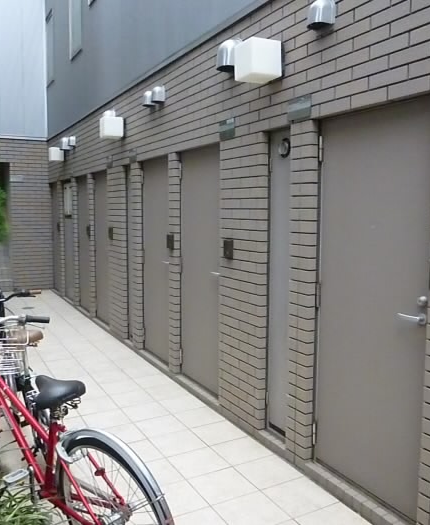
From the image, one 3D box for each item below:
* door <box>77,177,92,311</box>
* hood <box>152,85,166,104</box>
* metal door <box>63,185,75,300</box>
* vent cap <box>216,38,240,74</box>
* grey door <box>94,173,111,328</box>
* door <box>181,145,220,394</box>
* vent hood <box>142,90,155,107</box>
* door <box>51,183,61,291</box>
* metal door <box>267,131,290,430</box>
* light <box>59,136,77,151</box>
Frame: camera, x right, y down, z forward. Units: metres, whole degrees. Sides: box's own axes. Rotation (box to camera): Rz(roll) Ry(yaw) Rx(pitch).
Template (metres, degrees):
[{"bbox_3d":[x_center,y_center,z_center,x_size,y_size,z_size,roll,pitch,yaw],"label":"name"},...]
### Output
[{"bbox_3d":[-1.839,-0.290,7.337,0.070,1.905,0.760,-3,7,-29],"label":"door"},{"bbox_3d":[-0.511,-1.502,4.517,0.120,0.145,0.132,-3,6,-29],"label":"hood"},{"bbox_3d":[-2.284,-0.374,8.138,0.070,1.885,0.770,-3,7,-29],"label":"metal door"},{"bbox_3d":[0.087,-1.410,3.407,0.145,0.190,0.175,-3,7,-29],"label":"vent cap"},{"bbox_3d":[-1.409,-0.181,6.606,0.055,1.960,0.815,-3,6,-29],"label":"grey door"},{"bbox_3d":[-0.070,0.069,4.188,0.055,1.970,0.805,-3,6,-29],"label":"door"},{"bbox_3d":[-0.613,-1.522,4.701,0.120,0.143,0.132,-3,6,-29],"label":"vent hood"},{"bbox_3d":[-2.734,-0.417,9.002,0.055,1.945,0.800,-3,6,-29],"label":"door"},{"bbox_3d":[0.449,0.162,3.270,0.050,1.968,0.287,-3,7,-28],"label":"metal door"},{"bbox_3d":[-2.254,-1.800,7.633,0.145,0.190,0.180,-3,7,-29],"label":"light"}]

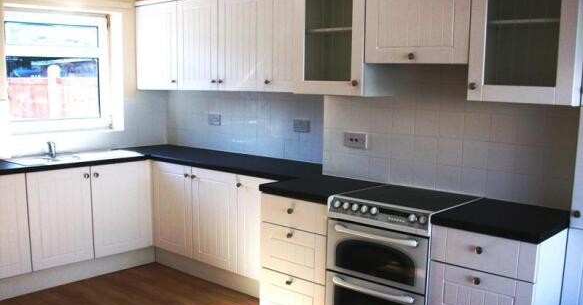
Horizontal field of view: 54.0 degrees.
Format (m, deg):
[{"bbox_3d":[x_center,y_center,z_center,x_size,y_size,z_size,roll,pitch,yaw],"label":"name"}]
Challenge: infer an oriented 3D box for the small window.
[{"bbox_3d":[-1.933,-0.669,4.796,0.099,0.990,0.931,7,9,41],"label":"small window"}]

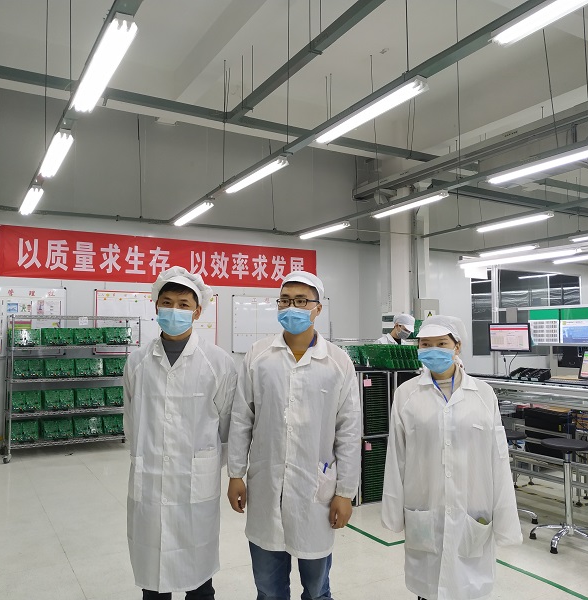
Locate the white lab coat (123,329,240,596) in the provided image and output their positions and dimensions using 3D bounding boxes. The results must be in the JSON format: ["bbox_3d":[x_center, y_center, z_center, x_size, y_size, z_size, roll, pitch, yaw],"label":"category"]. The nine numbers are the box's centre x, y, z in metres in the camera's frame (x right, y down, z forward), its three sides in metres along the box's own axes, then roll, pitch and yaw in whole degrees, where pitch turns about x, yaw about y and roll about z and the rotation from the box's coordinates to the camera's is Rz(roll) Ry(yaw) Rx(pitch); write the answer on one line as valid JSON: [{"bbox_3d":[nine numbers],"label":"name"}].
[{"bbox_3d":[-0.456,0.639,2.250,0.470,1.030,0.310,-1,-4,2],"label":"white lab coat"}]

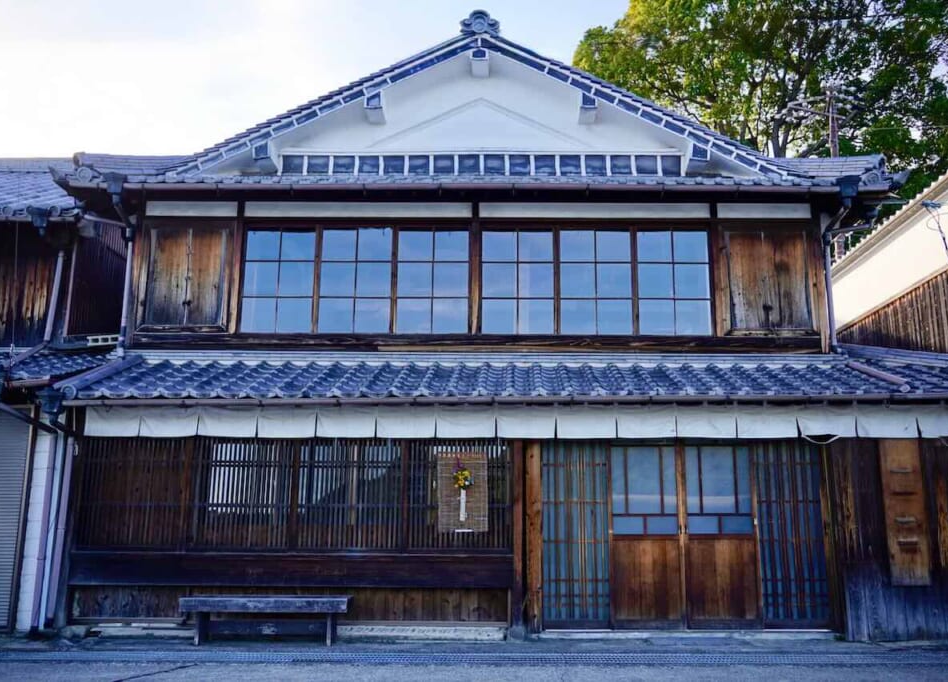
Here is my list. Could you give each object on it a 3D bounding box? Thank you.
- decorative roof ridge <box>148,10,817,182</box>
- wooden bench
[{"bbox_3d":[0.107,-2.954,9.774,8.003,2.275,0.850,0,-11,0],"label":"decorative roof ridge"},{"bbox_3d":[-1.941,2.609,7.189,1.555,0.418,0.300,0,-11,0],"label":"wooden bench"}]

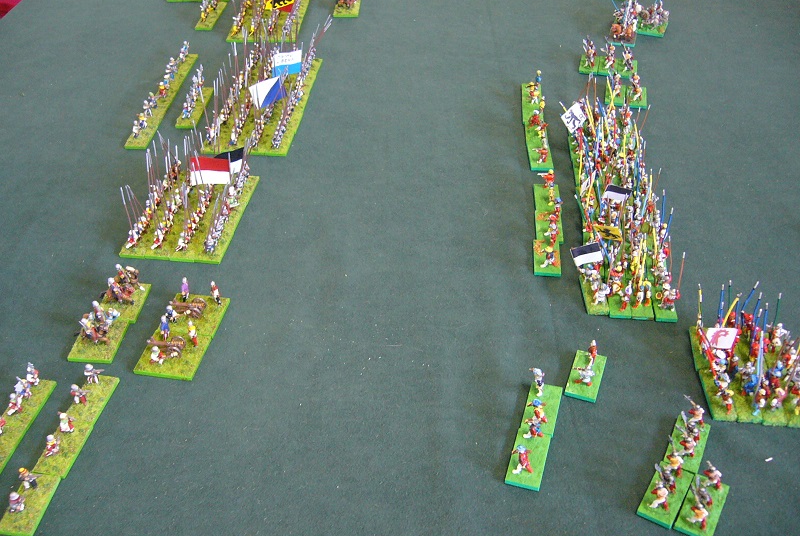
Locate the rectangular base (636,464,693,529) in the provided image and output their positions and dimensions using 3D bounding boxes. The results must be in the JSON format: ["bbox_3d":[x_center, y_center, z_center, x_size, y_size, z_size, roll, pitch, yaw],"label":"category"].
[{"bbox_3d":[0.153,0.131,0.467,0.020,0.003,0.040,22,45,25],"label":"rectangular base"}]

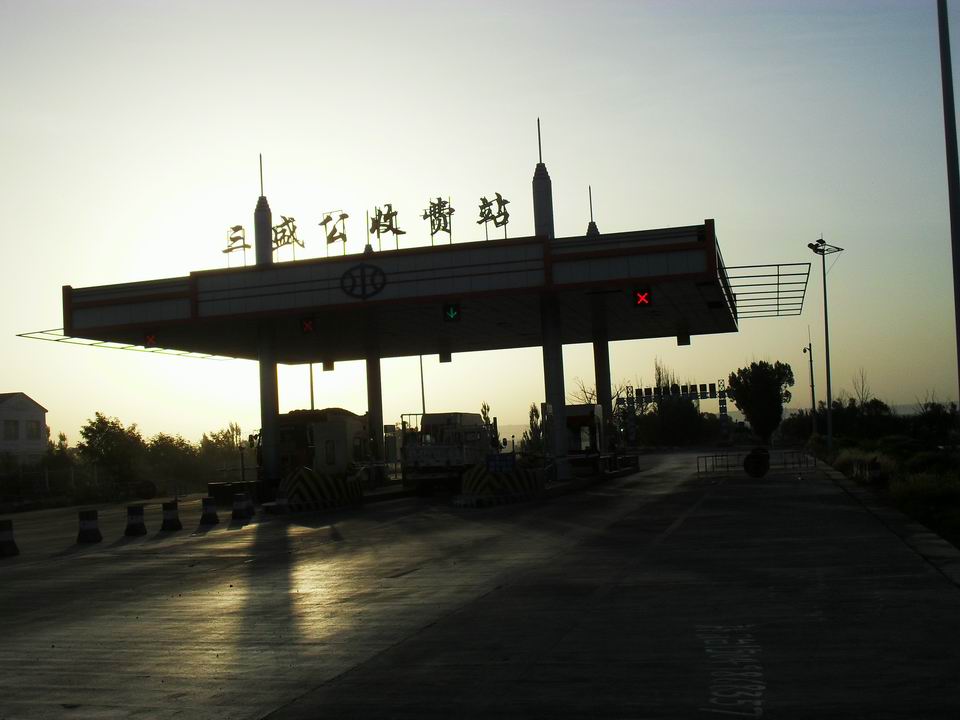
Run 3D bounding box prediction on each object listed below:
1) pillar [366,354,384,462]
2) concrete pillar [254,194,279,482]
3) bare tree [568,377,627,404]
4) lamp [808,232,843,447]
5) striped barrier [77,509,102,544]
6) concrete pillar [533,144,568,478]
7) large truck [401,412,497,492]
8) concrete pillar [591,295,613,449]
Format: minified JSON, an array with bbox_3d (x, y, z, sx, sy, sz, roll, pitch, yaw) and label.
[{"bbox_3d":[-5.125,2.823,57.347,0.690,6.304,0.690,-4,-4,14],"label":"pillar"},{"bbox_3d":[-8.333,-0.585,45.693,0.700,11.700,0.700,-4,-4,14],"label":"concrete pillar"},{"bbox_3d":[9.447,4.637,92.468,4.800,6.675,4.500,-4,-4,14],"label":"bare tree"},{"bbox_3d":[23.488,-0.965,78.828,2.400,14.353,2.200,-4,-4,14],"label":"lamp"},{"bbox_3d":[-8.370,3.564,24.970,0.500,0.670,0.480,-2,-4,-19],"label":"striped barrier"},{"bbox_3d":[2.591,-1.488,42.922,0.720,11.950,0.720,-4,-4,14],"label":"concrete pillar"},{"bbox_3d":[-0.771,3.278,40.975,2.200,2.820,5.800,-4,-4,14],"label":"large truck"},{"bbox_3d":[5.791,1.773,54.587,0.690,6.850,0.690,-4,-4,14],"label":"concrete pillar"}]

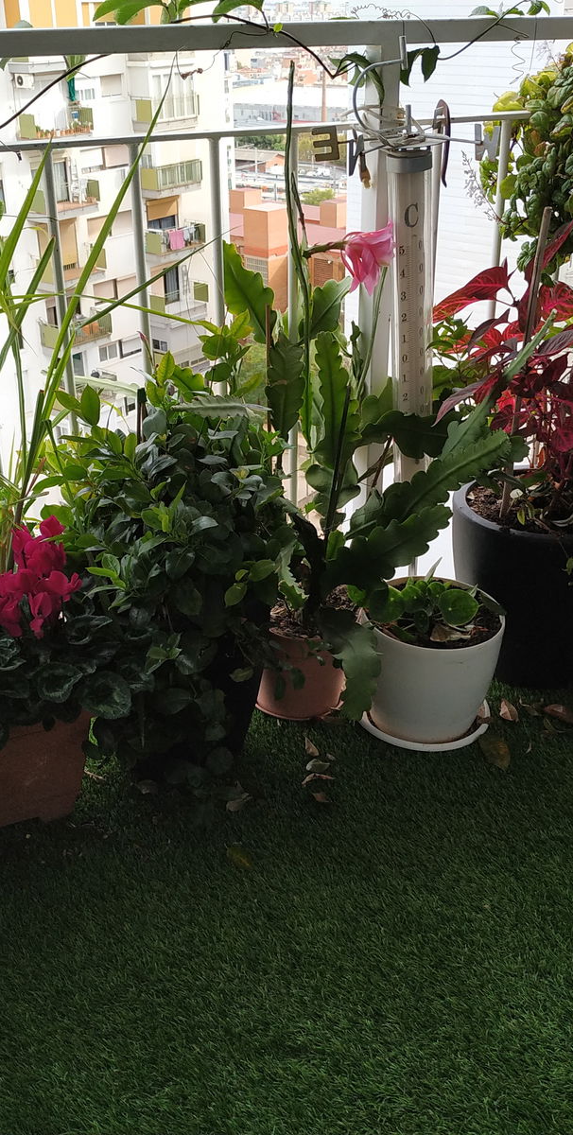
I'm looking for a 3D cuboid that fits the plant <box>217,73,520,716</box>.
[{"bbox_3d":[0.117,-0.223,1.598,0.420,0.970,0.360,1,27,4],"label":"plant"}]

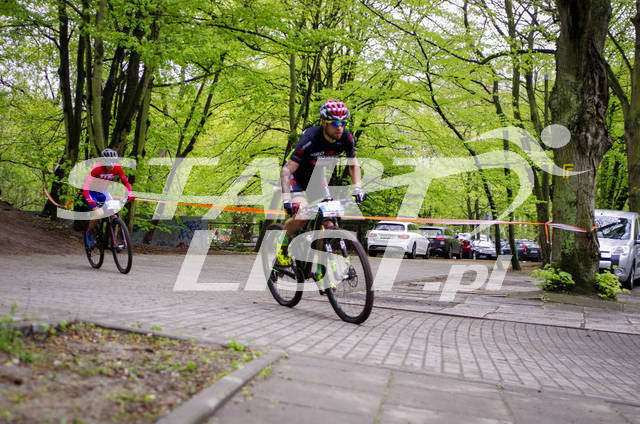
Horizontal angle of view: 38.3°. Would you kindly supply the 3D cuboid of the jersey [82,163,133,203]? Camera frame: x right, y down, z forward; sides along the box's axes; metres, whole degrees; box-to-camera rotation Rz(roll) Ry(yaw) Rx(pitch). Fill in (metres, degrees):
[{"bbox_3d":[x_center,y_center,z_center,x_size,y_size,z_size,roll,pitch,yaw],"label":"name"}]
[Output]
[{"bbox_3d":[-2.879,-0.406,12.500,0.600,0.560,0.480,3,-1,-29],"label":"jersey"}]

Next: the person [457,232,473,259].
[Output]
[{"bbox_3d":[8.301,1.925,53.000,0.620,1.550,0.450,2,-1,9],"label":"person"}]

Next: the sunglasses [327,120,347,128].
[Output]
[{"bbox_3d":[0.132,-0.702,7.380,0.148,0.055,0.145,4,8,-26],"label":"sunglasses"}]

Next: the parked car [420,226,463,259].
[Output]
[{"bbox_3d":[6.600,1.660,50.200,1.840,1.650,4.500,2,-1,19],"label":"parked car"}]

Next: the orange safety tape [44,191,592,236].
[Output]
[{"bbox_3d":[-0.831,-0.080,18.100,12.100,0.600,0.150,2,-1,27],"label":"orange safety tape"}]

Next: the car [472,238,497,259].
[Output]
[{"bbox_3d":[10.318,2.193,57.000,1.780,1.480,4.300,2,-1,-3],"label":"car"}]

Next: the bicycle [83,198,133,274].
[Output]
[{"bbox_3d":[-2.925,0.325,12.620,0.680,0.990,1.840,-7,5,-32],"label":"bicycle"}]

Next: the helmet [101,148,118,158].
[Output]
[{"bbox_3d":[-2.825,-0.778,12.380,0.200,0.170,0.270,-4,12,-21],"label":"helmet"}]

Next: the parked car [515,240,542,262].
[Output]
[{"bbox_3d":[14.720,2.720,66.100,1.780,1.520,4.350,3,-2,-6],"label":"parked car"}]

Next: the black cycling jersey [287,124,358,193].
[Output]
[{"bbox_3d":[0.012,-0.430,7.550,0.520,0.560,0.420,3,-1,-27],"label":"black cycling jersey"}]

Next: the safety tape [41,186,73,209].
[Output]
[{"bbox_3d":[-5.855,-0.322,20.500,0.720,0.480,0.200,3,-1,-14],"label":"safety tape"}]

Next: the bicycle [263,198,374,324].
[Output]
[{"bbox_3d":[-0.075,0.360,7.540,0.700,1.000,1.840,-9,6,-28],"label":"bicycle"}]

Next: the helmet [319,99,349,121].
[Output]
[{"bbox_3d":[0.109,-0.822,7.420,0.210,0.170,0.285,4,10,-25],"label":"helmet"}]

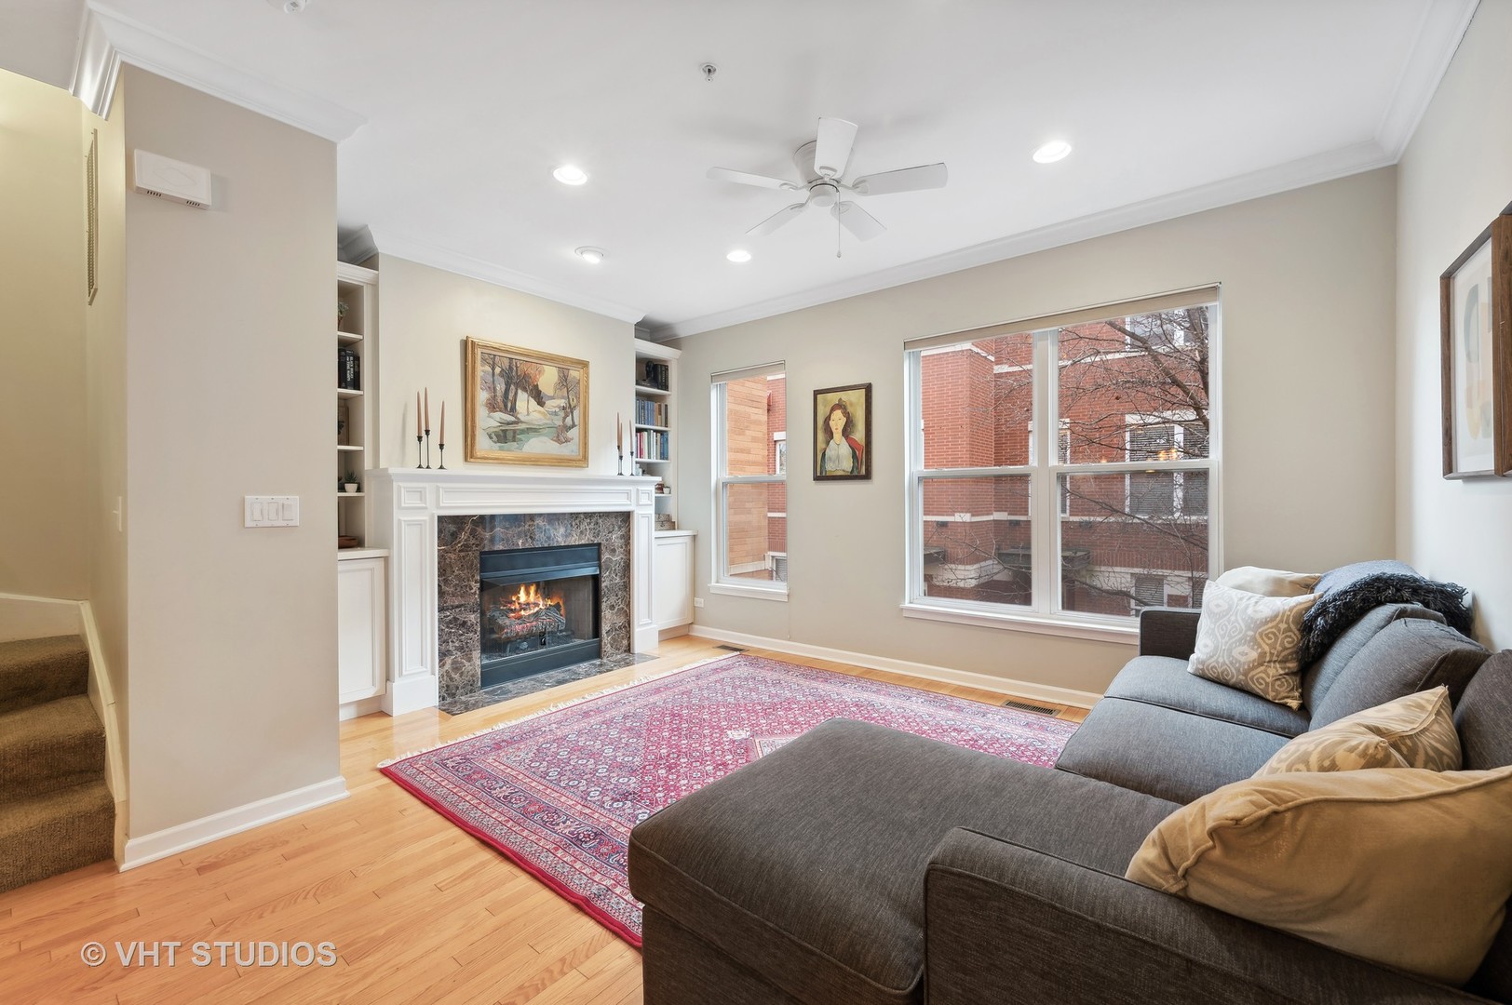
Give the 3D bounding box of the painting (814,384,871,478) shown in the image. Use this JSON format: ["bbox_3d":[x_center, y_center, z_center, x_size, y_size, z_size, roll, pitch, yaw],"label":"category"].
[{"bbox_3d":[0.628,-0.499,4.270,0.477,0.681,0.032,0,0,38],"label":"painting"}]

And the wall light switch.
[{"bbox_3d":[-1.824,0.034,2.220,0.010,0.115,0.161,0,0,38],"label":"wall light switch"}]

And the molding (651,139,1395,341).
[{"bbox_3d":[0.906,-1.582,4.133,4.960,0.112,0.094,0,0,38],"label":"molding"}]

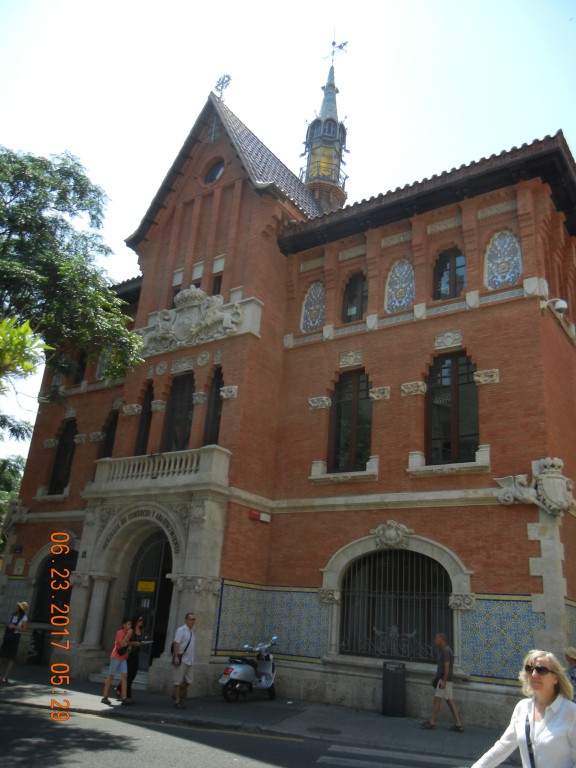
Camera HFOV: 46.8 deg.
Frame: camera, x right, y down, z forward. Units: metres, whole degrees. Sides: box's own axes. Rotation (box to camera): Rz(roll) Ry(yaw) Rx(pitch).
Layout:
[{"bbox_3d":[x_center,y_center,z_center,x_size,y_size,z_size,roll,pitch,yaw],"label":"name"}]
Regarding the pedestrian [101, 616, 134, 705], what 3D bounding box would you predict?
[{"bbox_3d":[-3.325,5.444,13.175,0.500,1.570,0.450,-10,-25,34],"label":"pedestrian"}]

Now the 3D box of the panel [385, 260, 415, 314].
[{"bbox_3d":[2.838,-2.496,17.017,0.790,1.420,0.100,-10,-24,34],"label":"panel"}]

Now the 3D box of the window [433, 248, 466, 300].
[{"bbox_3d":[4.428,-2.979,18.102,0.930,1.650,0.250,-10,-25,34],"label":"window"}]

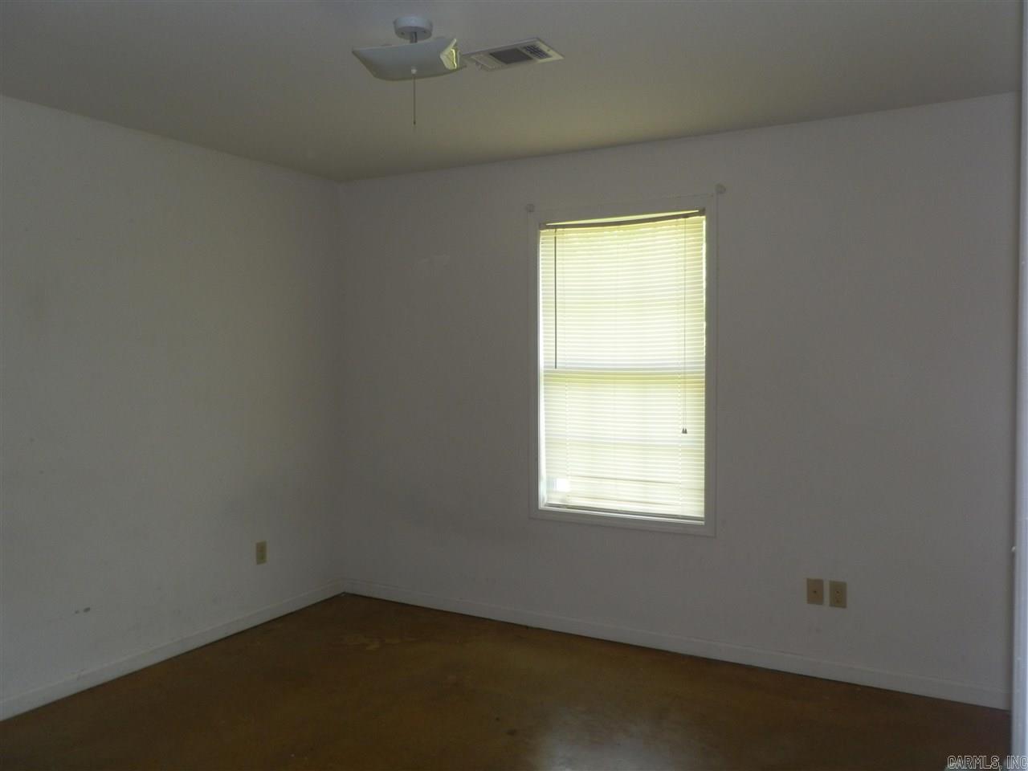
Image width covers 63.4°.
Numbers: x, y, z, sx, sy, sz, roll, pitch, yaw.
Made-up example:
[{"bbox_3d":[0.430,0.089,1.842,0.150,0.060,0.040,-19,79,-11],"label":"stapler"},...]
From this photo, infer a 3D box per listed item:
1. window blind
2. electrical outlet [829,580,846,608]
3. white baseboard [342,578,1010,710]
[{"bbox_3d":[0.526,-0.091,4.117,0.866,1.460,0.050,1,2,29],"label":"window blind"},{"bbox_3d":[1.410,0.911,3.619,0.073,0.114,0.010,1,2,29],"label":"electrical outlet"},{"bbox_3d":[0.478,1.232,4.157,3.450,0.083,0.015,1,2,29],"label":"white baseboard"}]

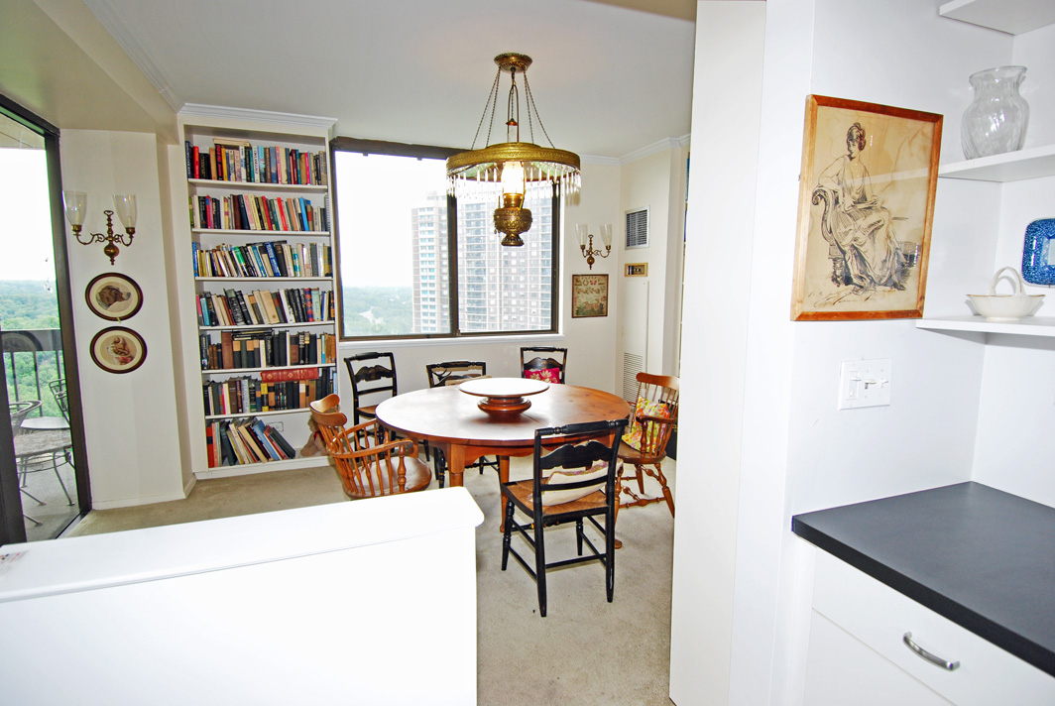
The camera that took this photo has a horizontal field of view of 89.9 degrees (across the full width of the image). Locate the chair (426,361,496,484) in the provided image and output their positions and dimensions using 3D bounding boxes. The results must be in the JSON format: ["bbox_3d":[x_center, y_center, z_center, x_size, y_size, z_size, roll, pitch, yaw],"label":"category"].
[{"bbox_3d":[-0.437,0.530,3.699,0.450,0.845,0.490,-2,7,-19],"label":"chair"}]

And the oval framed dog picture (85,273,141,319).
[{"bbox_3d":[-2.381,-0.321,3.048,0.277,0.281,0.024,-3,7,-20],"label":"oval framed dog picture"}]

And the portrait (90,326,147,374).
[{"bbox_3d":[-2.383,-0.014,3.085,0.277,0.279,0.024,-3,7,-20],"label":"portrait"}]

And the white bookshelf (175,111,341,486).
[{"bbox_3d":[-1.970,-0.403,4.019,1.040,2.620,0.330,-2,7,-19],"label":"white bookshelf"}]

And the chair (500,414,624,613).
[{"bbox_3d":[0.142,0.630,2.265,0.440,0.806,0.525,-2,7,-19],"label":"chair"}]

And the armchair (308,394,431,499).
[{"bbox_3d":[-0.781,0.652,2.676,0.570,0.850,0.560,-4,8,-27],"label":"armchair"}]

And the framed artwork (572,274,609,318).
[{"bbox_3d":[0.572,-0.512,4.785,0.366,0.389,0.024,-3,7,-20],"label":"framed artwork"}]

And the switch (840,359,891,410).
[{"bbox_3d":[0.793,0.074,1.228,0.162,0.114,0.018,-2,7,-19],"label":"switch"}]

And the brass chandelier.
[{"bbox_3d":[-0.076,-1.031,2.741,0.695,0.930,0.695,0,7,0],"label":"brass chandelier"}]

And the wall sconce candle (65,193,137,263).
[{"bbox_3d":[-2.341,-0.682,2.939,0.357,0.382,0.174,-3,7,-20],"label":"wall sconce candle"}]

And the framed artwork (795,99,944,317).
[{"bbox_3d":[0.745,-0.302,1.159,0.400,0.462,0.025,-2,7,-19],"label":"framed artwork"}]

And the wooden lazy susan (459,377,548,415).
[{"bbox_3d":[-0.126,0.245,2.787,0.485,0.140,0.485,-2,7,-19],"label":"wooden lazy susan"}]

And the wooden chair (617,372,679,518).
[{"bbox_3d":[0.640,0.572,3.331,0.570,0.850,0.560,-2,7,-14],"label":"wooden chair"}]

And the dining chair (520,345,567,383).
[{"bbox_3d":[0.104,0.382,4.310,0.440,0.810,0.520,1,7,9],"label":"dining chair"}]

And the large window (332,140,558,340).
[{"bbox_3d":[-0.628,-0.951,4.631,1.980,1.640,0.100,-2,7,-19],"label":"large window"}]

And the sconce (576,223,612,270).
[{"bbox_3d":[0.628,-1.008,5.074,0.376,0.416,0.180,-2,7,-19],"label":"sconce"}]

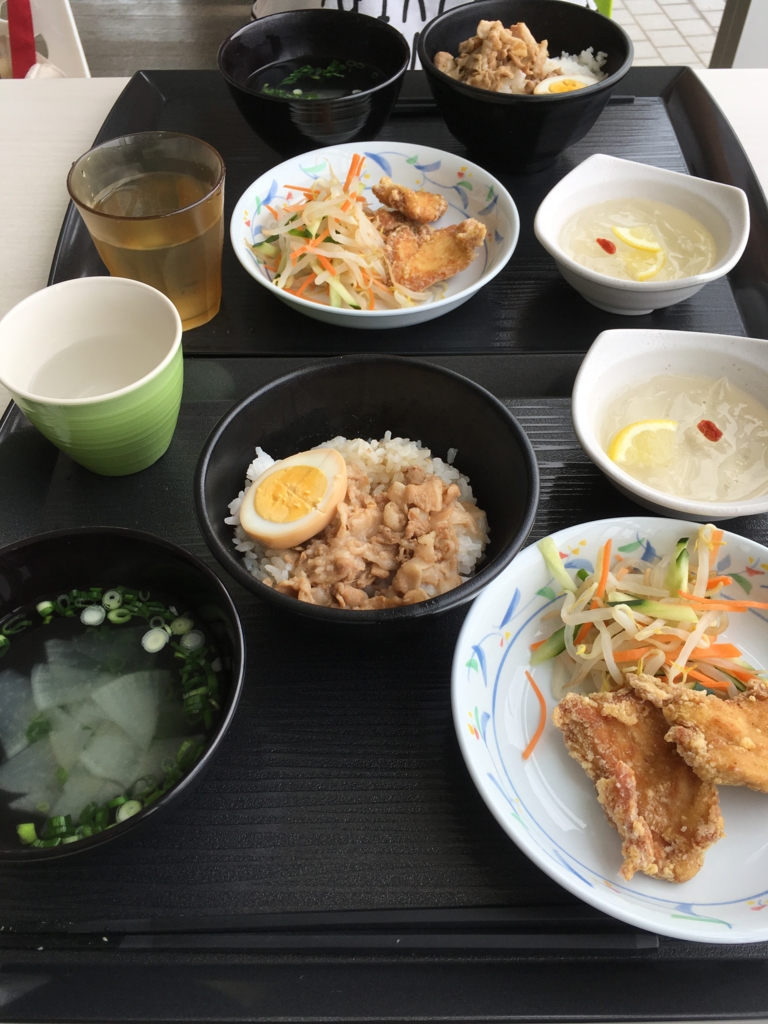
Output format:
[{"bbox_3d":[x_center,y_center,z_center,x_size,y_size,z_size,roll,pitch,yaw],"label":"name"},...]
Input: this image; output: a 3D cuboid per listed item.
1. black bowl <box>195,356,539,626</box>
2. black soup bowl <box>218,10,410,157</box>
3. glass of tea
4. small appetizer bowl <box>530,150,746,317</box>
[{"bbox_3d":[-0.006,0.007,0.375,0.140,0.074,0.140,0,53,0],"label":"black bowl"},{"bbox_3d":[-0.046,-0.284,0.596,0.127,0.068,0.127,0,53,0],"label":"black soup bowl"},{"bbox_3d":[-0.125,-0.152,0.486,0.081,0.086,0.081,0,53,0],"label":"glass of tea"},{"bbox_3d":[0.146,-0.150,0.503,0.113,0.056,0.114,21,56,15],"label":"small appetizer bowl"}]

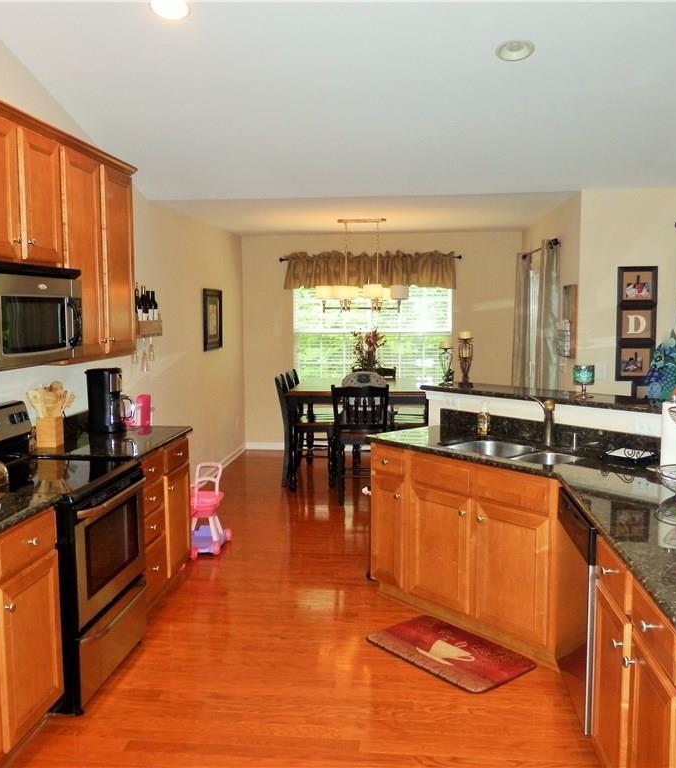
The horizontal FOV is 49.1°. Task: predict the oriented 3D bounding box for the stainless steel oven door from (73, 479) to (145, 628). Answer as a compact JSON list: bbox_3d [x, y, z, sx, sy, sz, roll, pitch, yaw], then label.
[{"bbox_3d":[-1.032,0.728,3.348,0.080,0.480,0.740,0,6,6],"label":"stainless steel oven door"}]

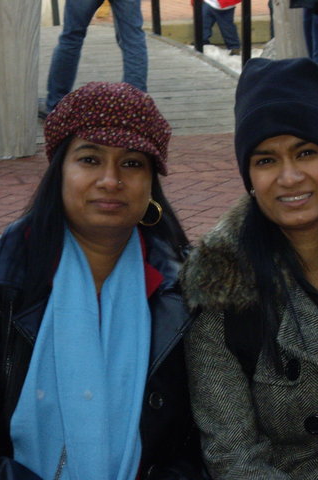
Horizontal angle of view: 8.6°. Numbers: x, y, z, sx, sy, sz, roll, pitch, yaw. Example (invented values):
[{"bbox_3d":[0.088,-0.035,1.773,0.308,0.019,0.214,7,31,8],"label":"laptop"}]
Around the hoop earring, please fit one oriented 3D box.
[{"bbox_3d":[-0.012,-0.039,3.050,0.037,0.039,0.004,-1,6,-9],"label":"hoop earring"}]

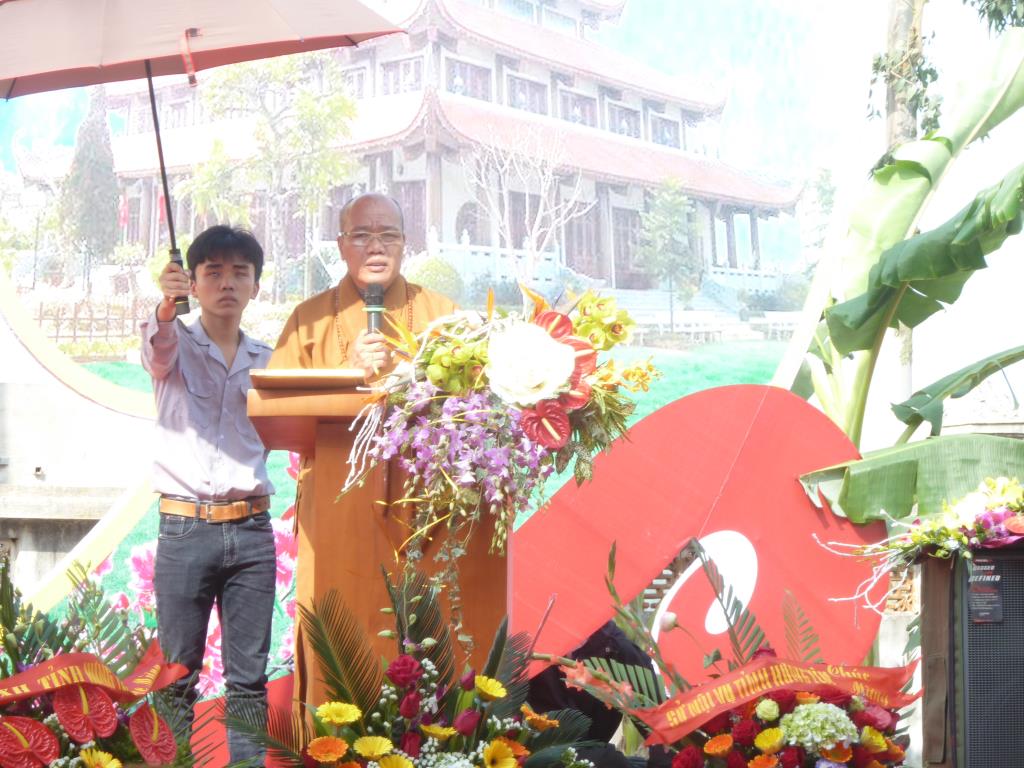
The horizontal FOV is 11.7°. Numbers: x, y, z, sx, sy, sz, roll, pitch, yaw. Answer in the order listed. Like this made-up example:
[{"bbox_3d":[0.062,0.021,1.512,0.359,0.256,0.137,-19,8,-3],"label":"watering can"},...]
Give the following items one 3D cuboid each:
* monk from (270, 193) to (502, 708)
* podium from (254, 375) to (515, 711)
[{"bbox_3d":[-0.345,0.335,12.600,0.560,1.630,0.400,0,0,-5],"label":"monk"},{"bbox_3d":[-0.285,0.560,12.250,0.750,1.180,0.480,0,0,-7],"label":"podium"}]

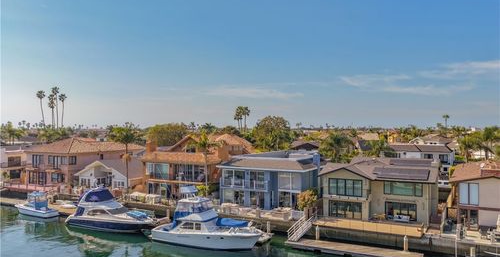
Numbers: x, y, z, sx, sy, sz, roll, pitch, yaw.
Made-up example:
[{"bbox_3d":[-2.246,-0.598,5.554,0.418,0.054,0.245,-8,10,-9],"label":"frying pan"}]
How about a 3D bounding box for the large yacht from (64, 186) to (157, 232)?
[{"bbox_3d":[-17.622,10.200,50.469,13.400,5.200,4.200,0,0,24],"label":"large yacht"}]

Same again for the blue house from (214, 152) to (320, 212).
[{"bbox_3d":[4.317,7.500,60.096,13.100,7.000,16.000,0,0,24],"label":"blue house"}]

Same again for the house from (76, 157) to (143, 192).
[{"bbox_3d":[-28.075,9.600,86.511,13.200,5.600,12.500,0,0,26],"label":"house"}]

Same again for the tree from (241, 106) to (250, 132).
[{"bbox_3d":[-1.852,1.106,180.000,4.200,22.590,4.200,0,0,0],"label":"tree"}]

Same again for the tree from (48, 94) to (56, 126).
[{"bbox_3d":[-75.199,-0.878,148.000,3.200,23.755,3.200,0,0,0],"label":"tree"}]

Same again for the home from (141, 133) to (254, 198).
[{"bbox_3d":[-8.671,7.000,76.515,15.400,10.800,17.000,0,0,26],"label":"home"}]

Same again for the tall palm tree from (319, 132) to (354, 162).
[{"bbox_3d":[17.700,6.612,80.000,6.500,11.580,6.500,0,0,0],"label":"tall palm tree"}]

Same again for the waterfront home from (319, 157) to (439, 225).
[{"bbox_3d":[20.974,8.550,61.361,14.700,7.700,19.000,0,0,26],"label":"waterfront home"}]

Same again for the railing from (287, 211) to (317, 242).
[{"bbox_3d":[6.550,12.550,49.300,1.400,2.600,4.600,0,0,30],"label":"railing"}]

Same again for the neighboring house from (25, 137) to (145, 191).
[{"bbox_3d":[-35.496,6.700,85.928,13.200,8.600,20.000,0,0,28],"label":"neighboring house"}]

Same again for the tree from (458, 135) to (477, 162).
[{"bbox_3d":[58.889,6.310,105.000,5.000,9.379,5.000,0,0,0],"label":"tree"}]

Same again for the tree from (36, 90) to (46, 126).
[{"bbox_3d":[-79.197,-1.639,148.000,3.800,25.278,3.800,0,0,0],"label":"tree"}]

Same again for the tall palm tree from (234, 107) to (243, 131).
[{"bbox_3d":[-4.631,1.106,180.000,4.000,22.590,4.000,0,0,0],"label":"tall palm tree"}]

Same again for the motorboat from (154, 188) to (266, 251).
[{"bbox_3d":[-5.509,11.400,49.019,14.000,6.000,4.400,0,0,26],"label":"motorboat"}]

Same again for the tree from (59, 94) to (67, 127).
[{"bbox_3d":[-71.201,-0.973,148.000,3.400,23.946,3.400,0,0,0],"label":"tree"}]

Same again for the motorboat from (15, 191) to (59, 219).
[{"bbox_3d":[-35.885,12.550,65.348,8.000,3.700,2.800,0,0,26],"label":"motorboat"}]

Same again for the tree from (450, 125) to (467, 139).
[{"bbox_3d":[80.461,4.921,150.000,5.200,12.158,5.200,0,0,0],"label":"tree"}]

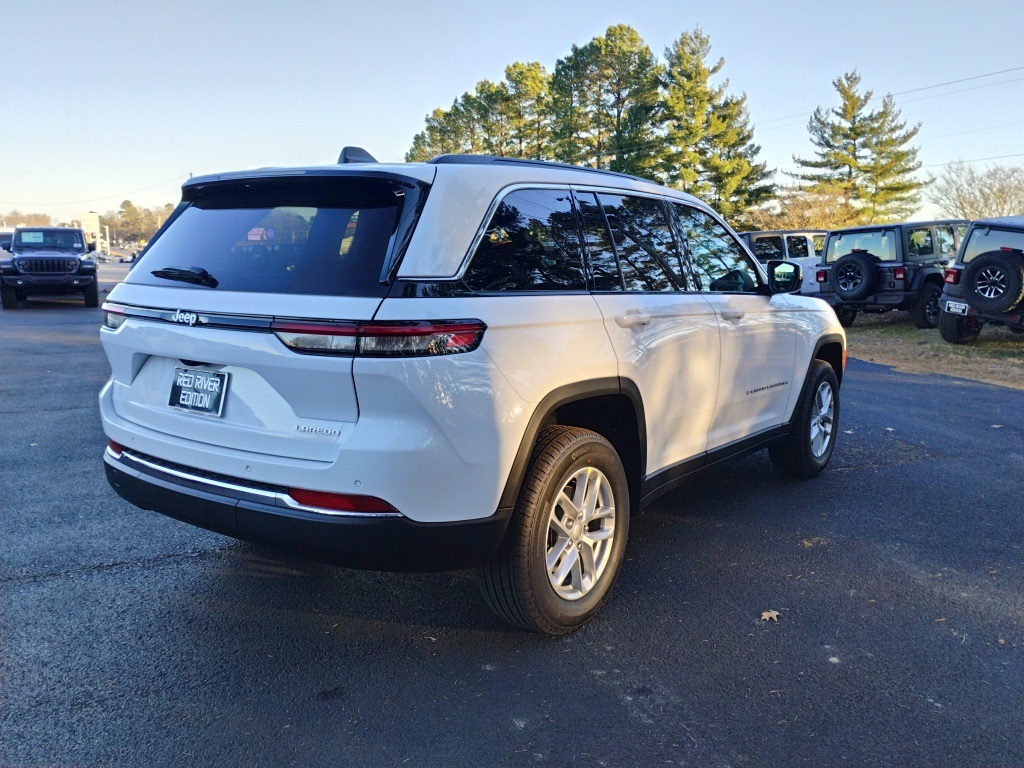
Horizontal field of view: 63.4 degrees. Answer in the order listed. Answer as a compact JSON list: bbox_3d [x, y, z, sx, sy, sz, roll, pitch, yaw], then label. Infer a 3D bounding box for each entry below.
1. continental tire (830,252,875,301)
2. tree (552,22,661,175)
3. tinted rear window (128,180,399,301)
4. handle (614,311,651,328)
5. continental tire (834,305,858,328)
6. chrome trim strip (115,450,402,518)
[{"bbox_3d":[5.779,-1.813,14.100,0.250,0.800,0.800,-6,10,-37],"label":"continental tire"},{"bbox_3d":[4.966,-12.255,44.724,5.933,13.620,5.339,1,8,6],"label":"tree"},{"bbox_3d":[-0.906,-0.526,2.916,1.380,0.430,0.110,7,-25,36],"label":"tinted rear window"},{"bbox_3d":[0.479,-0.248,3.283,0.060,0.050,0.260,6,10,37],"label":"handle"},{"bbox_3d":[6.190,-1.496,15.628,0.810,0.810,0.250,-6,11,-35],"label":"continental tire"},{"bbox_3d":[-1.060,0.306,2.842,1.700,0.085,0.210,7,10,36],"label":"chrome trim strip"}]

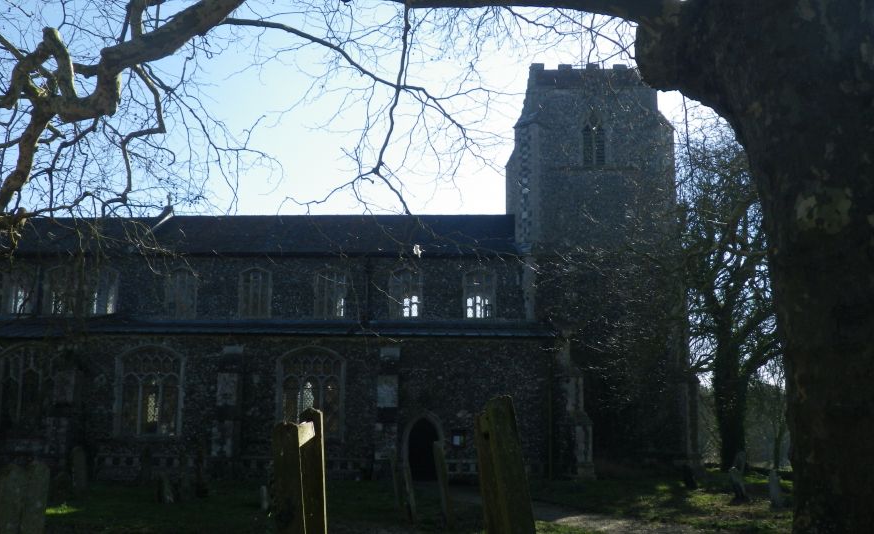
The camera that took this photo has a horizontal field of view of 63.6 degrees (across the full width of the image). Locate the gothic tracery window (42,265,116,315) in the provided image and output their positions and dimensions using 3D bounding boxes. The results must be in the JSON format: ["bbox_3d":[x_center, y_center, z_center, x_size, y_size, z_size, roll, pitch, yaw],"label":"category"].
[{"bbox_3d":[-17.157,1.086,34.035,3.715,2.424,0.300,0,-8,4],"label":"gothic tracery window"}]

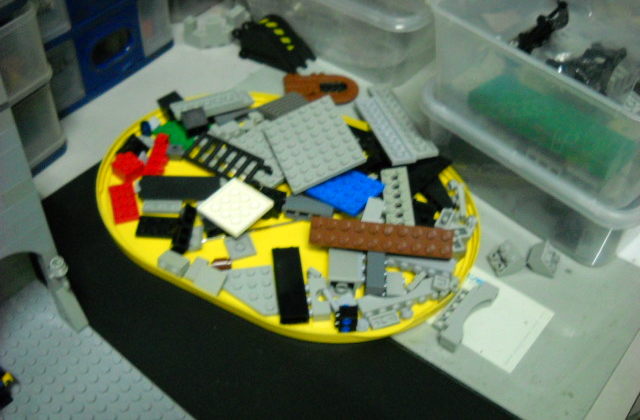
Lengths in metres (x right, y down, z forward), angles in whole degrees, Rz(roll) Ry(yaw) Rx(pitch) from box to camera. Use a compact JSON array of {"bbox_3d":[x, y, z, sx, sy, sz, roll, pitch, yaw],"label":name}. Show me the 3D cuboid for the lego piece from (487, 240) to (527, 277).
[{"bbox_3d":[0.109,0.028,0.442,0.018,0.010,0.016,-9,49,-12],"label":"lego piece"}]

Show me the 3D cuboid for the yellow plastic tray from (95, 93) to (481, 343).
[{"bbox_3d":[-0.021,-0.006,0.464,0.241,0.011,0.174,22,50,16],"label":"yellow plastic tray"}]

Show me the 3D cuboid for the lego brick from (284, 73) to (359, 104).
[{"bbox_3d":[0.001,-0.082,0.526,0.052,0.005,0.032,0,51,0],"label":"lego brick"}]

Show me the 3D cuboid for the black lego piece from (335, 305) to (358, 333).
[{"bbox_3d":[0.014,0.059,0.404,0.012,0.010,0.011,0,51,0],"label":"black lego piece"}]

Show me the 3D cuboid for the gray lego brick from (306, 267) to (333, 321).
[{"bbox_3d":[-0.001,0.046,0.416,0.011,0.008,0.032,-5,51,-4],"label":"gray lego brick"}]

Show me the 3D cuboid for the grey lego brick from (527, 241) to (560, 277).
[{"bbox_3d":[0.131,0.029,0.442,0.016,0.011,0.016,23,50,17],"label":"grey lego brick"}]

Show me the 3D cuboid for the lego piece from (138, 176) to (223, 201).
[{"bbox_3d":[-0.084,-0.013,0.455,0.048,0.003,0.016,1,47,-4],"label":"lego piece"}]

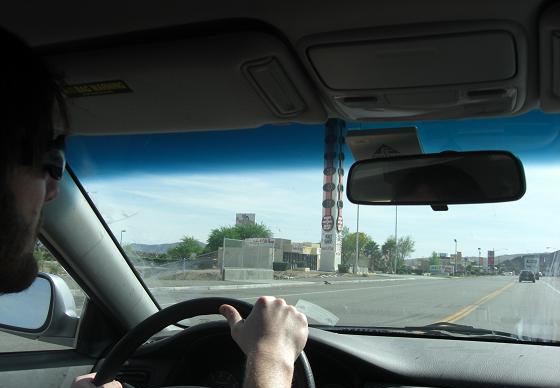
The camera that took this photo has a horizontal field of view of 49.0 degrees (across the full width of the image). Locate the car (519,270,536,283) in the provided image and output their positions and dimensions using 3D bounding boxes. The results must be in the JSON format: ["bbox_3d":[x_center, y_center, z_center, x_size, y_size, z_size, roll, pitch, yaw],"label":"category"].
[{"bbox_3d":[28.990,9.663,72.000,1.780,1.450,4.500,0,-7,22],"label":"car"}]

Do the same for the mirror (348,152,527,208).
[{"bbox_3d":[0.210,-0.020,0.845,0.245,0.068,0.040,-2,-3,30],"label":"mirror"}]

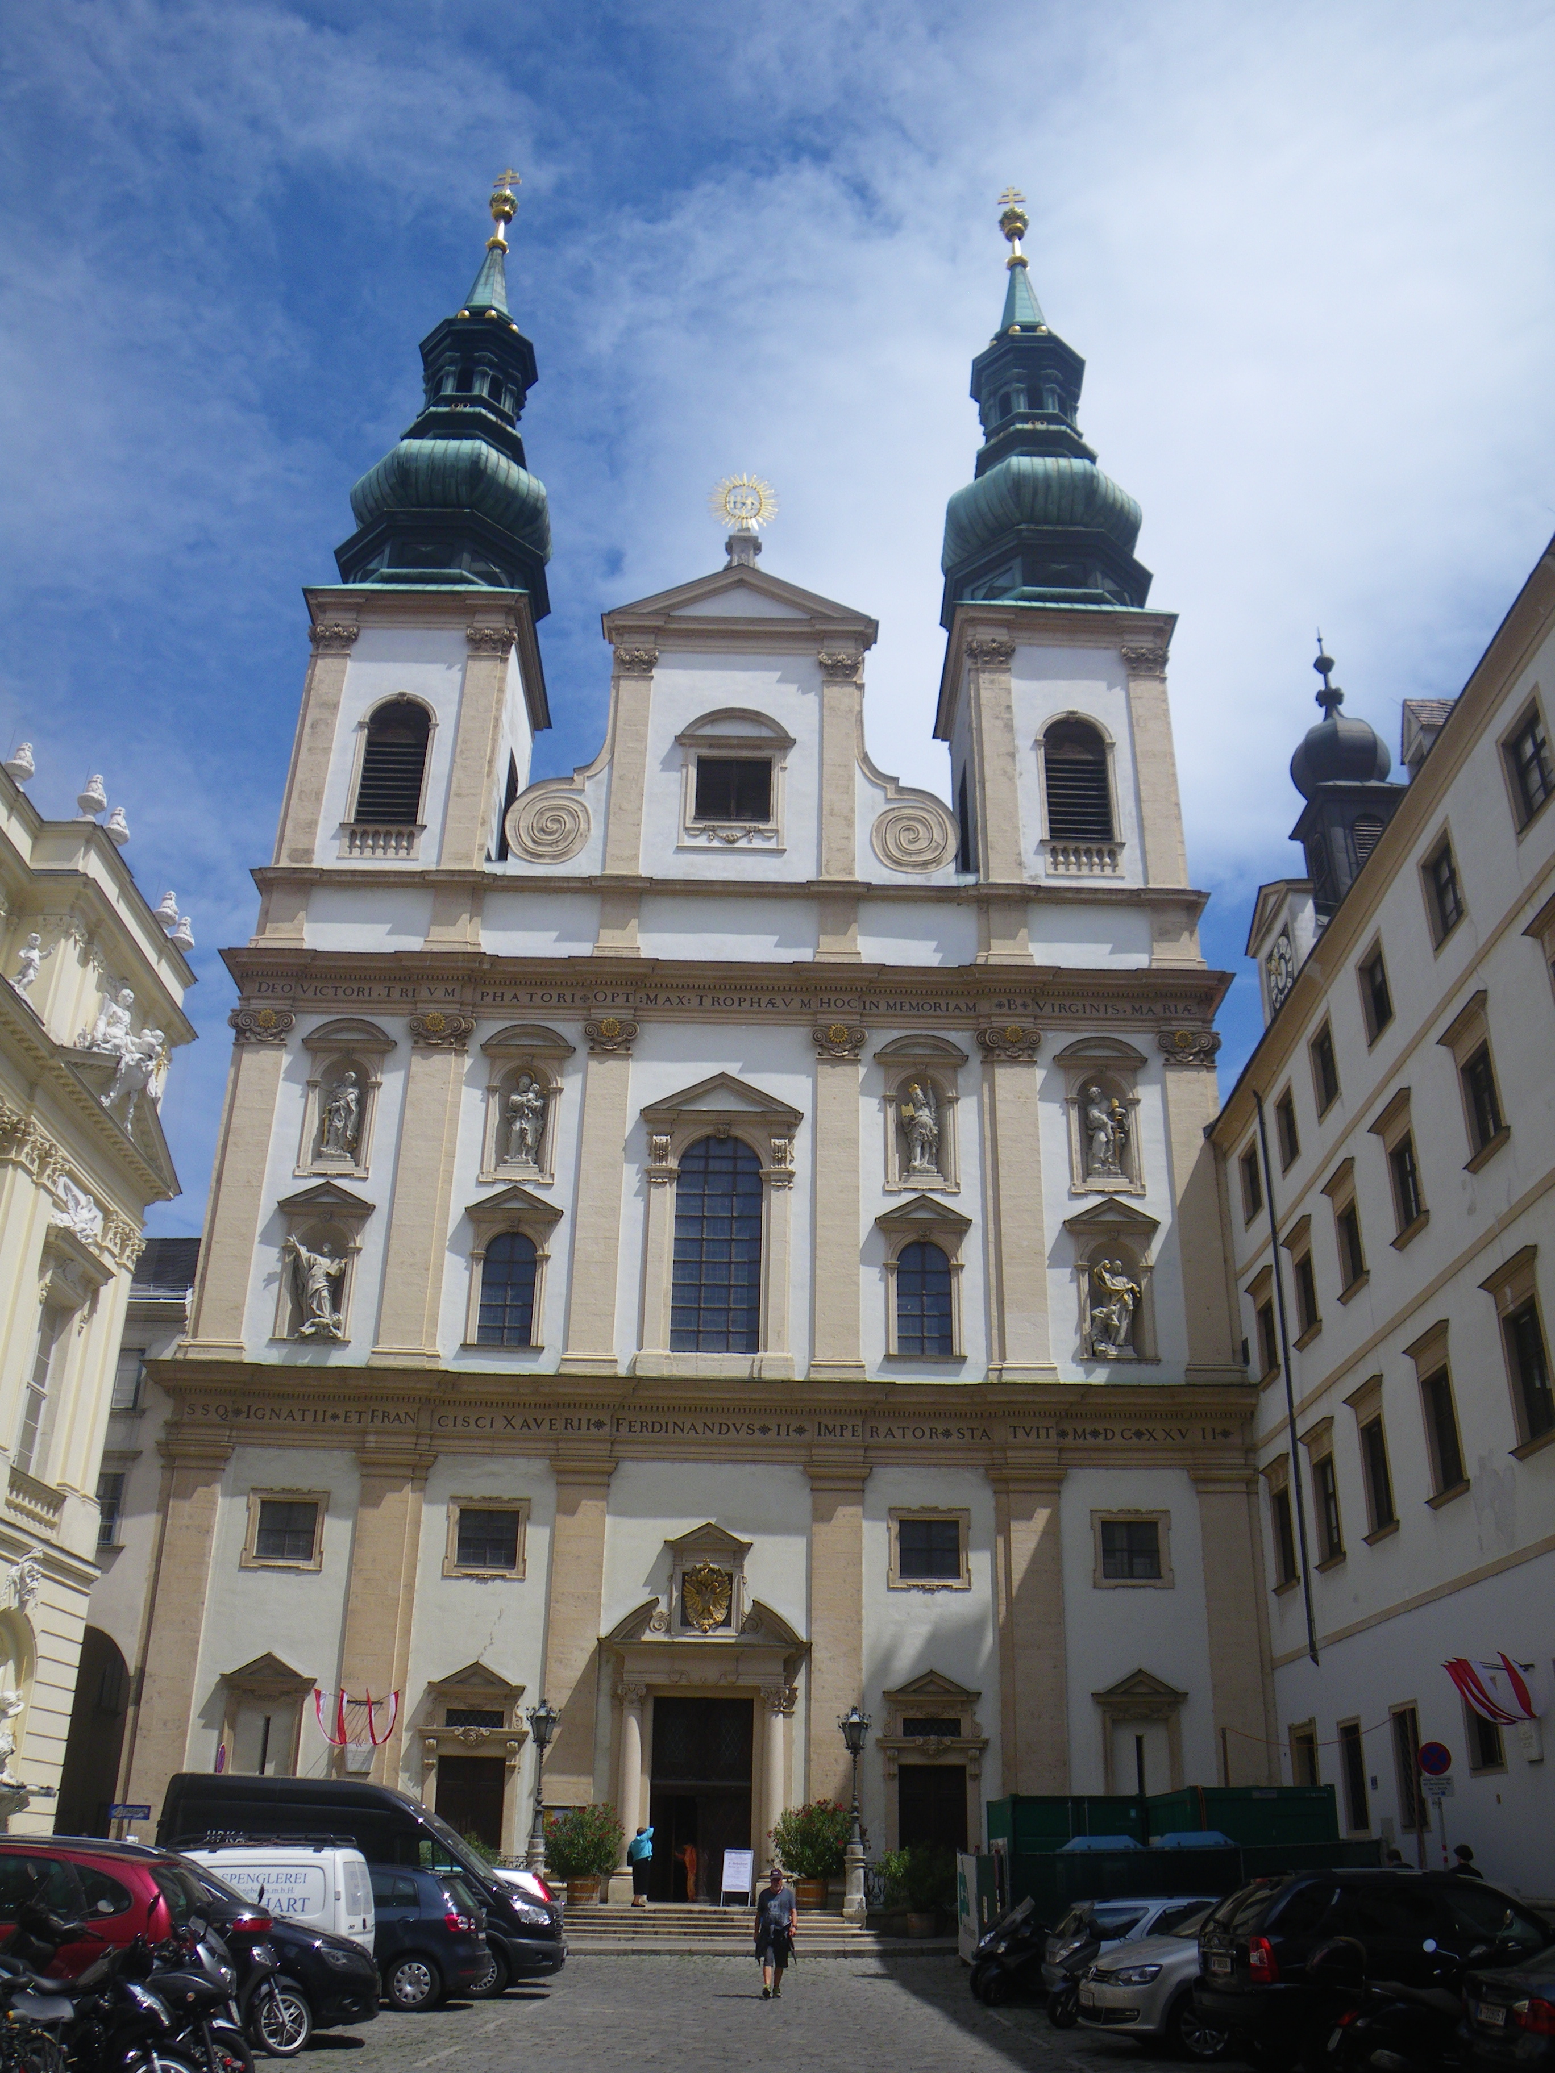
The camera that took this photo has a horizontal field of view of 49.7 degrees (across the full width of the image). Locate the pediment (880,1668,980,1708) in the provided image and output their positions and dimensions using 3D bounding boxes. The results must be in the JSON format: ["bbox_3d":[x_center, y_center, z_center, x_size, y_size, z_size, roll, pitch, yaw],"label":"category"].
[{"bbox_3d":[3.839,16.325,41.972,2.404,0.848,0.450,1,-26,0],"label":"pediment"}]

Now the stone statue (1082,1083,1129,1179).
[{"bbox_3d":[9.532,2.776,49.134,1.392,3.042,0.800,1,-26,0],"label":"stone statue"}]

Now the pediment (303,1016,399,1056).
[{"bbox_3d":[-12.261,0.003,48.402,2.606,0.852,0.600,1,-26,-1],"label":"pediment"}]

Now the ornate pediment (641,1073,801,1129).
[{"bbox_3d":[-1.610,1.950,48.936,4.670,1.624,0.600,1,-26,0],"label":"ornate pediment"}]

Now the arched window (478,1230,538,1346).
[{"bbox_3d":[-7.266,6.865,45.571,1.424,3.190,0.350,1,-26,-1],"label":"arched window"}]

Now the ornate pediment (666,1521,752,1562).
[{"bbox_3d":[-1.716,12.779,42.439,2.119,0.852,0.500,1,-26,-1],"label":"ornate pediment"}]

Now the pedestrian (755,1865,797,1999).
[{"bbox_3d":[-0.034,12.672,23.748,0.600,1.740,0.420,1,-26,0],"label":"pedestrian"}]

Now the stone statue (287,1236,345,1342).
[{"bbox_3d":[-11.999,6.547,43.593,1.600,2.850,0.950,1,-26,0],"label":"stone statue"}]

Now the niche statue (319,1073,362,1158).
[{"bbox_3d":[-12.032,2.193,46.430,1.020,2.548,0.750,1,-24,-1],"label":"niche statue"}]

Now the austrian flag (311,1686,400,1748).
[{"bbox_3d":[-9.671,15.652,38.587,2.050,1.320,0.700,1,-26,0],"label":"austrian flag"}]

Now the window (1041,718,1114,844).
[{"bbox_3d":[9.241,-7.900,51.443,2.050,4.500,0.450,1,-26,0],"label":"window"}]

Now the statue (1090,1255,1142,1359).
[{"bbox_3d":[9.193,7.415,45.458,1.347,2.853,0.900,1,-26,-1],"label":"statue"}]

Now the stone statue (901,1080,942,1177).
[{"bbox_3d":[3.915,2.536,46.068,1.100,2.900,0.900,1,-26,0],"label":"stone statue"}]

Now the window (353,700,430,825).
[{"bbox_3d":[-11.780,-8.426,51.461,1.966,4.513,0.270,1,-24,-1],"label":"window"}]

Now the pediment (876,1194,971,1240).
[{"bbox_3d":[3.902,4.743,44.644,2.500,1.050,0.550,1,-26,0],"label":"pediment"}]

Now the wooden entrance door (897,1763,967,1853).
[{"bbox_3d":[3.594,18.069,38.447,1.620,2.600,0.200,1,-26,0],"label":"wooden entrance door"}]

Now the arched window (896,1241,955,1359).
[{"bbox_3d":[3.963,7.019,44.912,1.448,3.129,0.220,1,-24,-1],"label":"arched window"}]

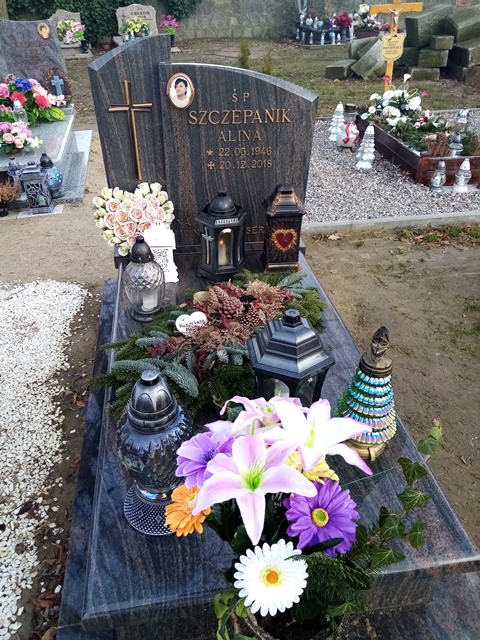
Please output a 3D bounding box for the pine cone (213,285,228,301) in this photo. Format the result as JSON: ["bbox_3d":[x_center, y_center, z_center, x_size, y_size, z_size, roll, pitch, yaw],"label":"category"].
[{"bbox_3d":[-0.062,-0.090,1.581,0.072,0.045,0.045,51,17,6],"label":"pine cone"}]

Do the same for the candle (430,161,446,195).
[{"bbox_3d":[1.554,-1.119,3.760,0.115,0.240,0.115,-5,34,-7],"label":"candle"}]

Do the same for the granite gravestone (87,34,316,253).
[{"bbox_3d":[-0.122,-0.688,1.956,0.870,0.823,0.150,-5,34,-8],"label":"granite gravestone"}]

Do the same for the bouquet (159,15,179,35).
[{"bbox_3d":[-1.383,-5.708,9.301,0.370,0.360,0.340,-5,35,-8],"label":"bouquet"}]

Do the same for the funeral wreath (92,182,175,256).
[{"bbox_3d":[-0.439,-0.404,1.990,0.335,0.340,0.120,-3,22,-5],"label":"funeral wreath"}]

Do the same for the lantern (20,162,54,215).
[{"bbox_3d":[-1.339,-0.874,3.170,0.165,0.300,0.165,-6,33,-11],"label":"lantern"}]

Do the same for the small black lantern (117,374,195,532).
[{"bbox_3d":[-0.175,0.267,0.989,0.152,0.380,0.152,-6,33,-12],"label":"small black lantern"}]

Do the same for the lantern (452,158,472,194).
[{"bbox_3d":[1.523,-0.977,3.242,0.110,0.211,0.110,-5,35,-8],"label":"lantern"}]

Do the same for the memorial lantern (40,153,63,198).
[{"bbox_3d":[-1.194,-0.915,3.024,0.115,0.260,0.115,-5,35,-8],"label":"memorial lantern"}]

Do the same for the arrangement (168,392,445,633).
[{"bbox_3d":[0.089,0.287,0.710,0.350,0.410,0.290,8,33,10],"label":"arrangement"}]

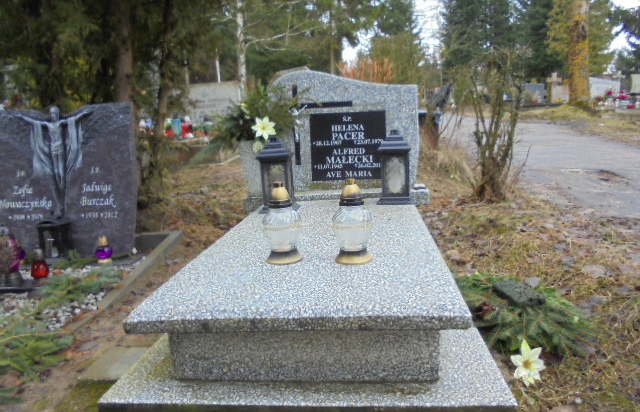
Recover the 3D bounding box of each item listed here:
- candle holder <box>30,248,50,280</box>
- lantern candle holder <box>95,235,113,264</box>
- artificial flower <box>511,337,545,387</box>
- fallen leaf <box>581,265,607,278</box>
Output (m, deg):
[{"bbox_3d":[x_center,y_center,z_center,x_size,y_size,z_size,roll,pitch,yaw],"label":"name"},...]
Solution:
[{"bbox_3d":[-1.353,0.277,2.332,0.076,0.151,0.076,-2,10,6],"label":"candle holder"},{"bbox_3d":[-1.140,0.228,2.545,0.074,0.148,0.074,-2,10,6],"label":"lantern candle holder"},{"bbox_3d":[0.511,0.383,1.178,0.093,0.116,0.051,1,11,21],"label":"artificial flower"},{"bbox_3d":[1.081,0.248,1.900,0.088,0.023,0.079,-2,10,6],"label":"fallen leaf"}]

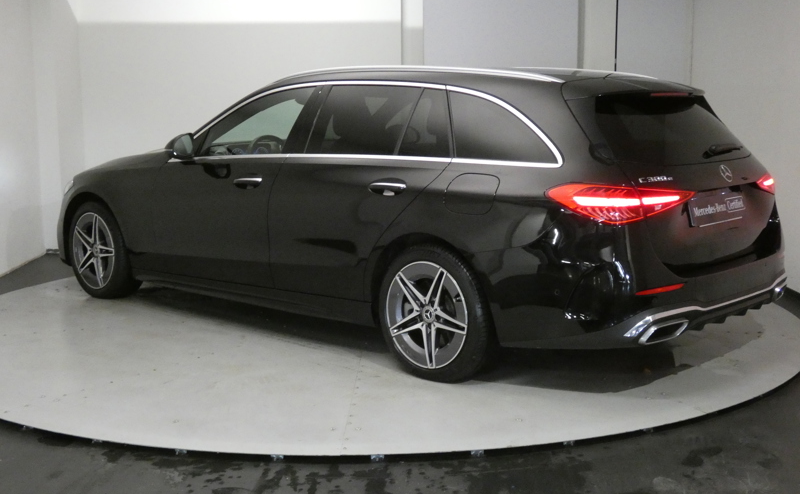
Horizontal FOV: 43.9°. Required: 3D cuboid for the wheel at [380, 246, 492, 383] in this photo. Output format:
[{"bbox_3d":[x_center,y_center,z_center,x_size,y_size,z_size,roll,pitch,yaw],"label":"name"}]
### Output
[{"bbox_3d":[0.189,0.299,4.638,0.656,0.656,0.240,7,11,42],"label":"wheel"}]

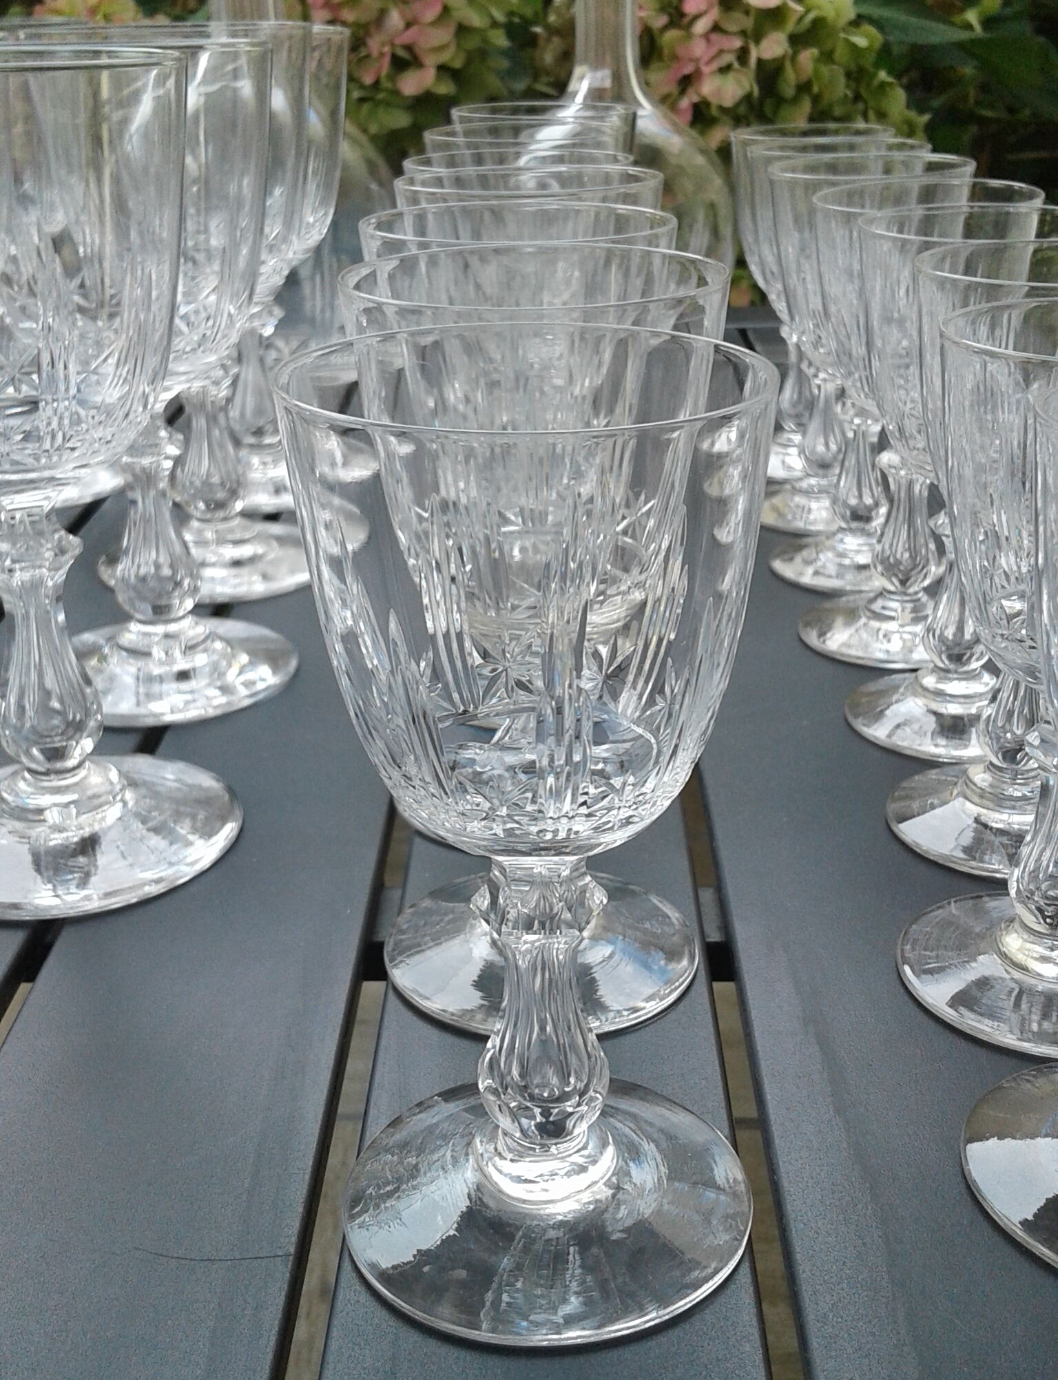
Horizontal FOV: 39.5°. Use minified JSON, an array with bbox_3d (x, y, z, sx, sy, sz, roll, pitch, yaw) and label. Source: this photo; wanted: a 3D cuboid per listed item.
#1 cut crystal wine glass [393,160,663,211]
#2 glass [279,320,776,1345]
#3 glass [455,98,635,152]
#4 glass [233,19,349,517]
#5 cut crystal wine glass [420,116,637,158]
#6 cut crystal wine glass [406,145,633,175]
[{"bbox_3d":[0.001,-0.061,0.399,0.067,0.142,0.067,-1,26,0],"label":"cut crystal wine glass"},{"bbox_3d":[0.001,0.022,0.224,0.067,0.142,0.067,-1,26,0],"label":"glass"},{"bbox_3d":[0.007,-0.145,0.574,0.067,0.142,0.067,-1,26,0],"label":"glass"},{"bbox_3d":[-0.111,-0.165,0.581,0.091,0.175,0.091,-1,26,0],"label":"glass"},{"bbox_3d":[0.002,-0.111,0.502,0.067,0.142,0.067,-1,26,0],"label":"cut crystal wine glass"},{"bbox_3d":[-0.002,-0.087,0.453,0.067,0.142,0.067,-1,26,0],"label":"cut crystal wine glass"}]

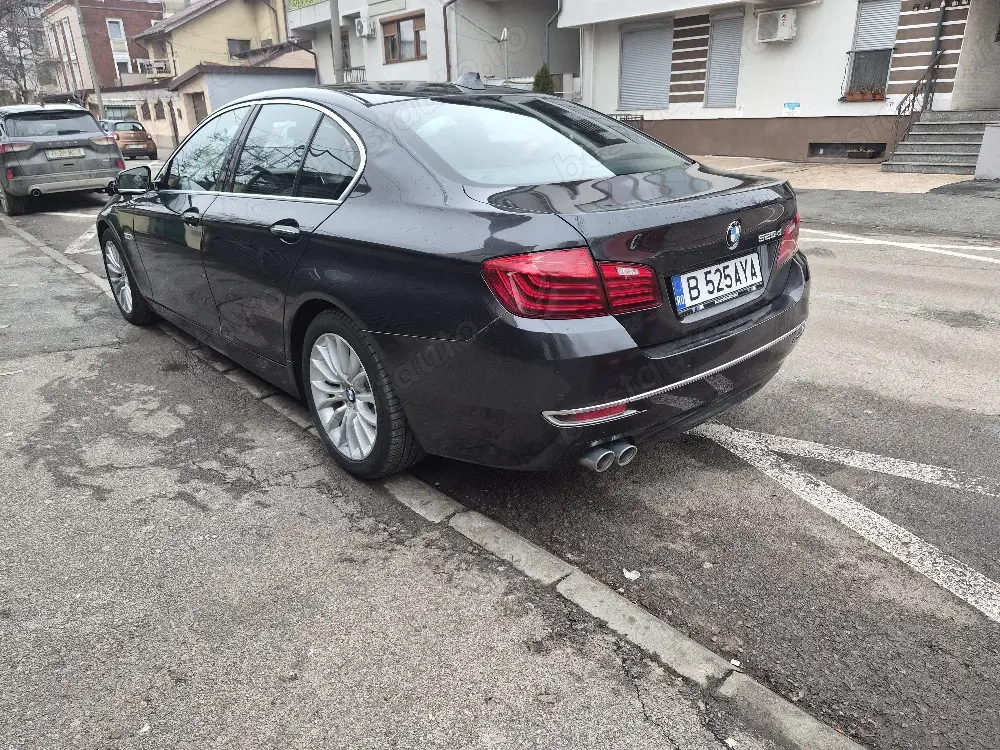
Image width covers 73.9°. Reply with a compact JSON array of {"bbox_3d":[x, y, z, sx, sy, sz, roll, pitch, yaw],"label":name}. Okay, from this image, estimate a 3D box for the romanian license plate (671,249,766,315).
[{"bbox_3d":[0.732,-0.310,2.194,0.525,0.118,0.020,-19,9,-39],"label":"romanian license plate"}]

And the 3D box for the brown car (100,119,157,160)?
[{"bbox_3d":[-14.980,-9.290,26.300,1.730,1.500,3.800,-19,27,-39],"label":"brown car"}]

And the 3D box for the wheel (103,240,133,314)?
[{"bbox_3d":[-2.525,-0.685,4.588,0.200,0.490,0.490,-19,27,-40],"label":"wheel"}]

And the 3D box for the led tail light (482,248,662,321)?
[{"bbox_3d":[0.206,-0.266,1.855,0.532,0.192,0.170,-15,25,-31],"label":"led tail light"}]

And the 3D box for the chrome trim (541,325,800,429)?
[{"bbox_3d":[0.756,-0.065,2.273,1.630,0.075,0.210,-19,27,-39],"label":"chrome trim"}]

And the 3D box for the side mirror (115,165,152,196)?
[{"bbox_3d":[-1.978,-1.049,3.572,0.130,0.145,0.205,17,27,39],"label":"side mirror"}]

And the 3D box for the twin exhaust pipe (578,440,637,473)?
[{"bbox_3d":[0.323,0.237,2.076,0.168,0.085,0.120,-17,31,-36],"label":"twin exhaust pipe"}]

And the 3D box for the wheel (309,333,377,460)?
[{"bbox_3d":[-0.520,0.063,2.501,0.180,0.485,0.485,-19,27,-39],"label":"wheel"}]

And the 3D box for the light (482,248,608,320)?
[{"bbox_3d":[0.119,-0.248,1.813,0.339,0.192,0.150,-13,24,-28],"label":"light"}]

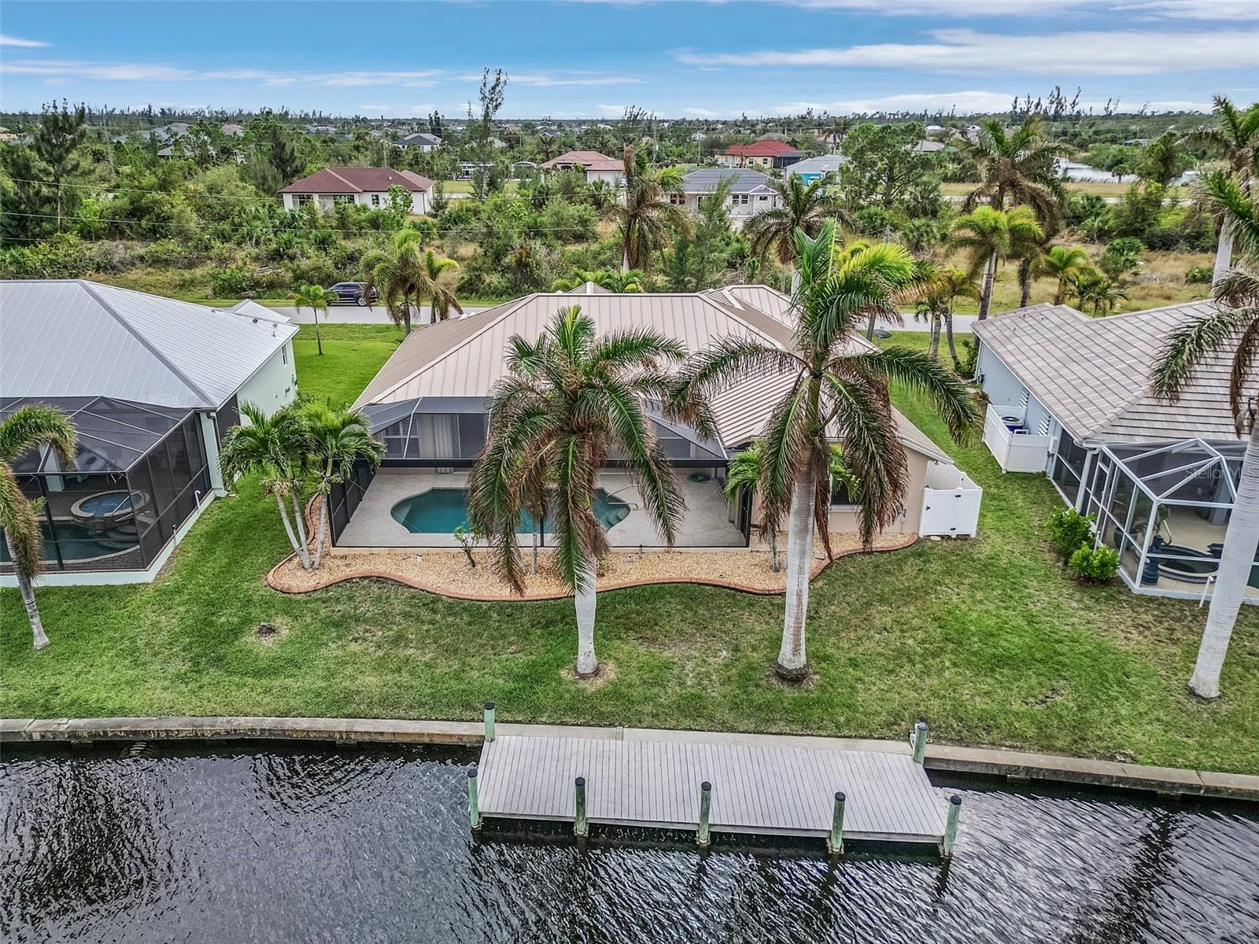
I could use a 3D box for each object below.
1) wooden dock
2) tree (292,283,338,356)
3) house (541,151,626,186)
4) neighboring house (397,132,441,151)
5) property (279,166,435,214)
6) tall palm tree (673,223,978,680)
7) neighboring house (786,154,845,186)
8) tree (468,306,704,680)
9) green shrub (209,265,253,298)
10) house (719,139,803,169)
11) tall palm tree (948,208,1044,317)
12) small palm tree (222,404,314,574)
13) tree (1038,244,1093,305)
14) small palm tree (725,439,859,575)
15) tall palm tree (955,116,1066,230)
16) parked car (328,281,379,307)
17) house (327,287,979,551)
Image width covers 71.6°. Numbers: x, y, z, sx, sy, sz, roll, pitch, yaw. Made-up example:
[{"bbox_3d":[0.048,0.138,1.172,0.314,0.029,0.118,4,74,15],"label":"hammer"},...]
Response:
[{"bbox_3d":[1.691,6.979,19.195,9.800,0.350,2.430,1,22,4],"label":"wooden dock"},{"bbox_3d":[-19.008,-9.116,52.735,2.750,4.300,2.750,0,22,0],"label":"tree"},{"bbox_3d":[-9.567,-62.181,178.745,18.500,6.500,16.000,0,22,0],"label":"house"},{"bbox_3d":[-84.788,-131.509,349.184,18.500,6.500,16.000,0,22,0],"label":"neighboring house"},{"bbox_3d":[-44.500,-46.959,143.896,22.500,6.000,17.000,-2,22,-4],"label":"property"},{"bbox_3d":[4.658,0.114,20.761,7.000,11.500,7.000,0,22,0],"label":"tall palm tree"},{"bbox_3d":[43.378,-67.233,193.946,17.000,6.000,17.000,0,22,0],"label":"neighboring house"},{"bbox_3d":[-1.059,0.848,20.209,5.200,9.200,5.200,0,22,0],"label":"tree"},{"bbox_3d":[-31.073,-14.992,68.176,3.200,2.400,2.800,0,22,0],"label":"green shrub"},{"bbox_3d":[36.502,-88.978,244.493,24.000,6.600,17.000,0,22,0],"label":"house"},{"bbox_3d":[21.258,-10.806,50.648,5.000,9.000,5.000,0,22,0],"label":"tall palm tree"},{"bbox_3d":[-10.887,0.591,26.150,2.700,5.200,2.700,0,22,0],"label":"small palm tree"},{"bbox_3d":[25.728,-10.283,51.954,3.300,5.900,3.300,0,22,0],"label":"tree"},{"bbox_3d":[5.021,1.163,27.228,3.900,4.400,3.900,0,22,0],"label":"small palm tree"},{"bbox_3d":[21.032,-13.149,49.709,6.000,12.900,6.000,0,22,0],"label":"tall palm tree"},{"bbox_3d":[-22.100,-14.002,68.235,4.750,1.720,1.900,1,22,3],"label":"parked car"},{"bbox_3d":[0.600,-4.731,39.514,22.800,6.100,24.300,-1,22,-1],"label":"house"}]

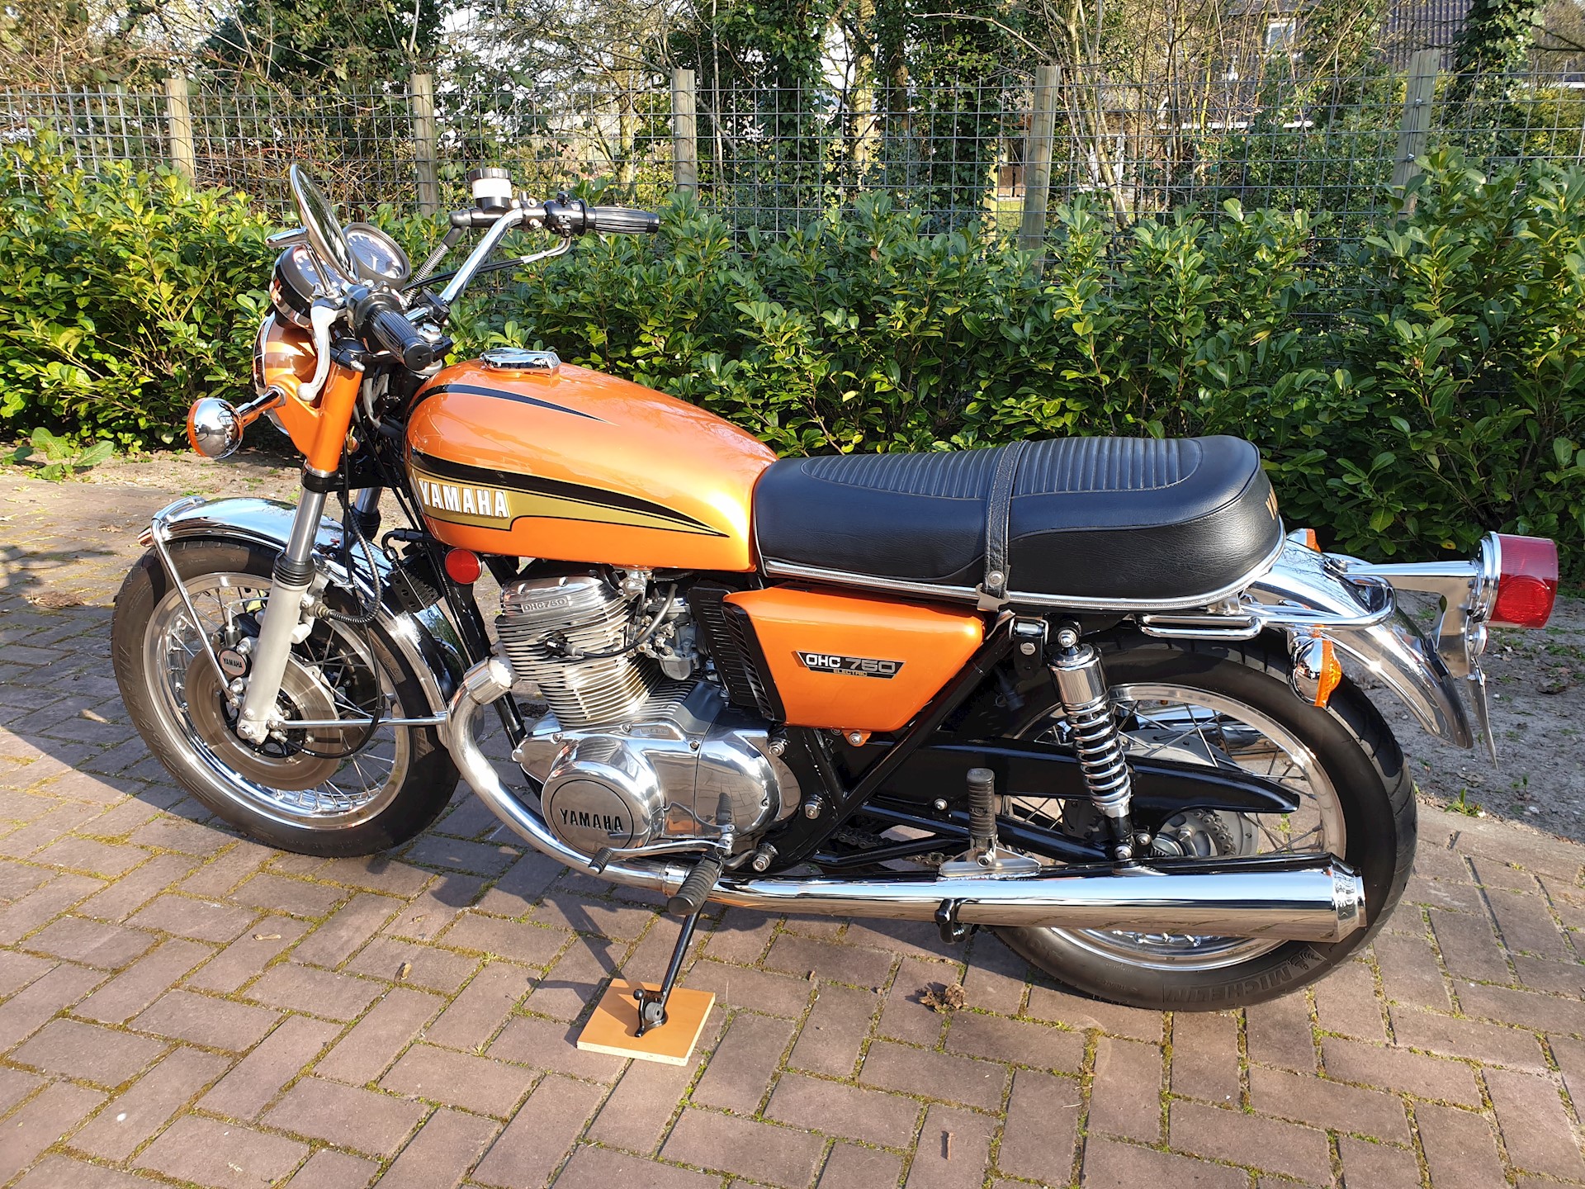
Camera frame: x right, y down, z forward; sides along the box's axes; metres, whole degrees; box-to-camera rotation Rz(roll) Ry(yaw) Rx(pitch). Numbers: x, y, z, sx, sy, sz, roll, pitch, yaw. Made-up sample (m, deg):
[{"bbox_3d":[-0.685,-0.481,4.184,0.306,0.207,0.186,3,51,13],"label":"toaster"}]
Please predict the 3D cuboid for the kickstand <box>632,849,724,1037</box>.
[{"bbox_3d":[-0.175,0.502,1.742,0.130,0.245,0.186,5,20,17],"label":"kickstand"}]

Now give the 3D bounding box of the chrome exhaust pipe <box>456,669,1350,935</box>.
[{"bbox_3d":[0.084,0.319,1.647,1.300,0.310,0.165,6,25,16],"label":"chrome exhaust pipe"}]

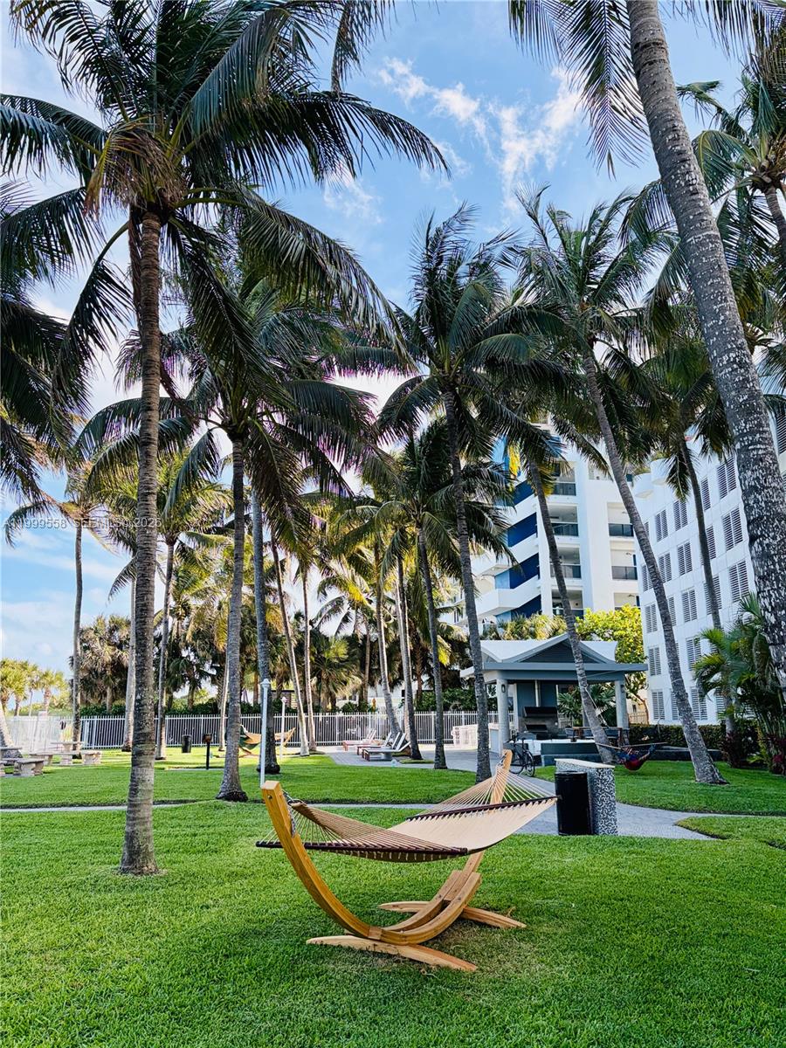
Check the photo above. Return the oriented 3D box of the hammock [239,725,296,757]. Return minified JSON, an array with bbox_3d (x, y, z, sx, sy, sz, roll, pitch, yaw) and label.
[{"bbox_3d":[-5.102,8.568,31.067,1.400,1.200,3.600,9,-17,-35],"label":"hammock"}]

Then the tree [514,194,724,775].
[{"bbox_3d":[5.188,-1.371,19.364,4.400,14.800,4.800,-1,-14,0],"label":"tree"}]

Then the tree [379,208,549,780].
[{"bbox_3d":[2.089,-1.259,21.401,5.000,15.600,5.000,-1,-14,0],"label":"tree"}]

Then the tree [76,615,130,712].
[{"bbox_3d":[-16.922,9.064,46.202,3.500,7.600,3.500,-1,-14,0],"label":"tree"}]

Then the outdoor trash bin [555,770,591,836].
[{"bbox_3d":[2.433,3.730,10.562,0.450,0.770,0.450,-3,-14,12],"label":"outdoor trash bin"}]

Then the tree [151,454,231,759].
[{"bbox_3d":[-8.724,3.068,31.177,4.600,11.900,4.600,-1,-14,0],"label":"tree"}]

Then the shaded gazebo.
[{"bbox_3d":[6.780,7.393,34.107,6.850,4.720,4.900,1,-14,-6],"label":"shaded gazebo"}]

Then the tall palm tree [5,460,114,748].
[{"bbox_3d":[-13.872,3.253,32.173,4.700,12.100,4.700,-1,-14,0],"label":"tall palm tree"}]

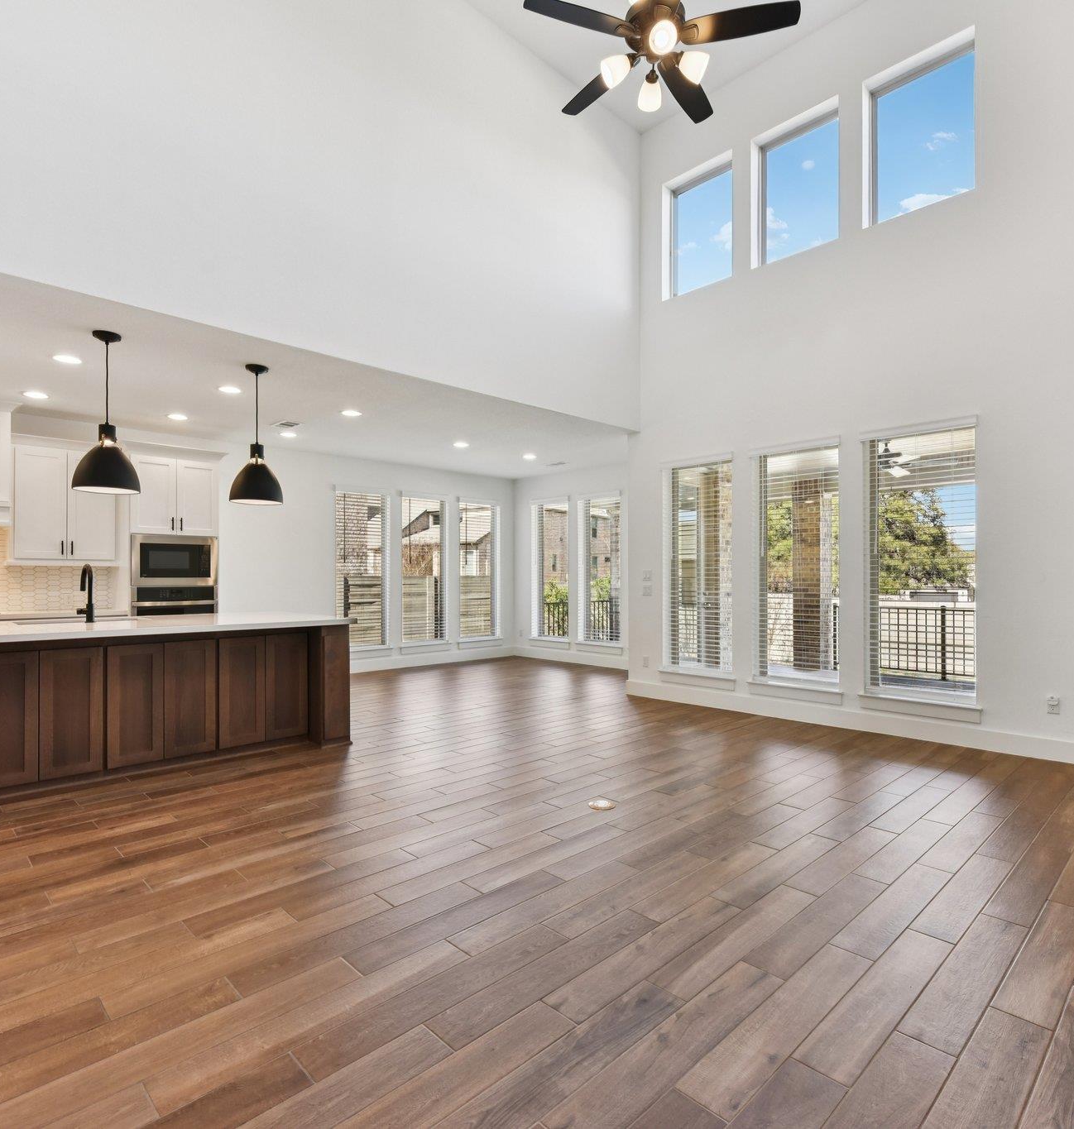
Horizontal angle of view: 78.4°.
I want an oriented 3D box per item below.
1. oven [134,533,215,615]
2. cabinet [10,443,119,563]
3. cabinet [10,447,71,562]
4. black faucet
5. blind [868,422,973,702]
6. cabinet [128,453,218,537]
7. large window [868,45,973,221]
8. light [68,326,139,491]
[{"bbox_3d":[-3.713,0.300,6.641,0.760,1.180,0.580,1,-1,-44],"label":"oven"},{"bbox_3d":[-4.447,-0.558,6.207,0.815,1.125,0.340,1,-1,-44],"label":"cabinet"},{"bbox_3d":[-4.608,-0.541,6.097,0.430,1.040,0.340,1,-2,-44],"label":"cabinet"},{"bbox_3d":[-3.083,0.195,4.489,0.120,0.400,0.250,1,-2,-44],"label":"black faucet"},{"bbox_3d":[2.892,-0.002,4.984,0.100,2.030,0.750,1,-1,-44],"label":"blind"},{"bbox_3d":[-3.762,-0.667,6.721,0.810,0.780,0.610,1,-2,-44],"label":"cabinet"},{"bbox_3d":[3.001,-3.253,5.103,0.100,1.170,0.765,1,-2,-44],"label":"large window"},{"bbox_3d":[-2.722,-0.959,4.160,0.366,0.963,0.366,1,-1,-44],"label":"light"}]

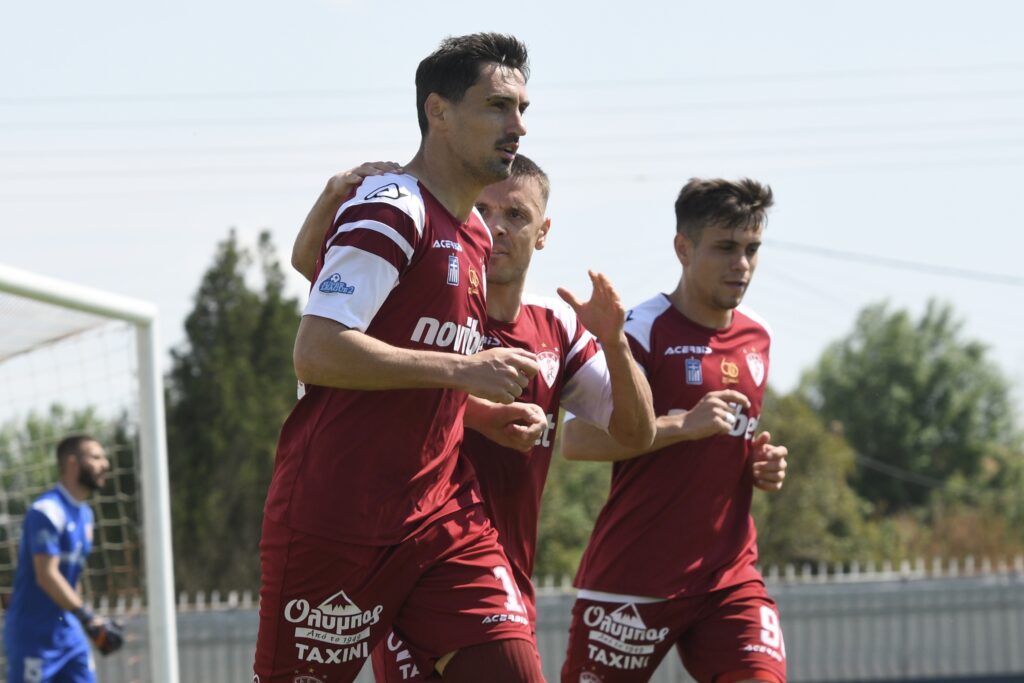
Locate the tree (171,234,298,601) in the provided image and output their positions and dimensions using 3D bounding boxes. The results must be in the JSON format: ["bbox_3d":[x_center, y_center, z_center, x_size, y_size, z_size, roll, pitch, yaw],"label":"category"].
[{"bbox_3d":[-3.846,1.701,72.000,2.200,6.600,2.200,-3,-4,0],"label":"tree"}]

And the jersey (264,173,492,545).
[{"bbox_3d":[-0.231,0.030,9.000,0.360,0.650,0.490,3,0,30],"label":"jersey"}]

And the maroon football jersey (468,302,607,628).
[{"bbox_3d":[-0.027,0.217,9.600,0.490,0.630,0.310,-2,-4,-12],"label":"maroon football jersey"}]

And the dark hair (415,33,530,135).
[{"bbox_3d":[-0.069,-0.454,9.000,0.210,0.180,0.175,-5,-4,32],"label":"dark hair"}]

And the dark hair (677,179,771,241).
[{"bbox_3d":[0.425,-0.256,10.250,0.175,0.140,0.210,1,3,-45],"label":"dark hair"}]

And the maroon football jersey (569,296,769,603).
[{"bbox_3d":[0.319,0.210,10.250,0.480,0.620,0.320,0,0,-38],"label":"maroon football jersey"}]

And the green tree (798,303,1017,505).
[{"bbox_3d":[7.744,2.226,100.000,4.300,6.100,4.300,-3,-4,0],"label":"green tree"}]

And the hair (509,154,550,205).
[{"bbox_3d":[-0.005,-0.292,9.600,0.160,0.125,0.190,-3,-4,10],"label":"hair"}]

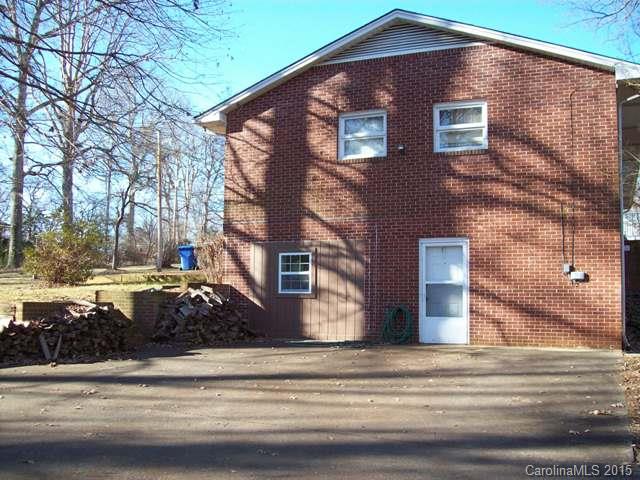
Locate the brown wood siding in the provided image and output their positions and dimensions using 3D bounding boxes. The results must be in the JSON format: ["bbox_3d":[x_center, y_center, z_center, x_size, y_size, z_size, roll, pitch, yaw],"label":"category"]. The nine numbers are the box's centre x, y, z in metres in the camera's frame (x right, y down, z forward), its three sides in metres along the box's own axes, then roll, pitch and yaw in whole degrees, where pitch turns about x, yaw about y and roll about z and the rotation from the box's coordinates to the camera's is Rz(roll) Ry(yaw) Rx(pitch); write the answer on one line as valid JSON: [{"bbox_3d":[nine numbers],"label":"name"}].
[{"bbox_3d":[-0.298,1.074,14.277,2.641,2.098,0.100,-2,-6,21],"label":"brown wood siding"}]

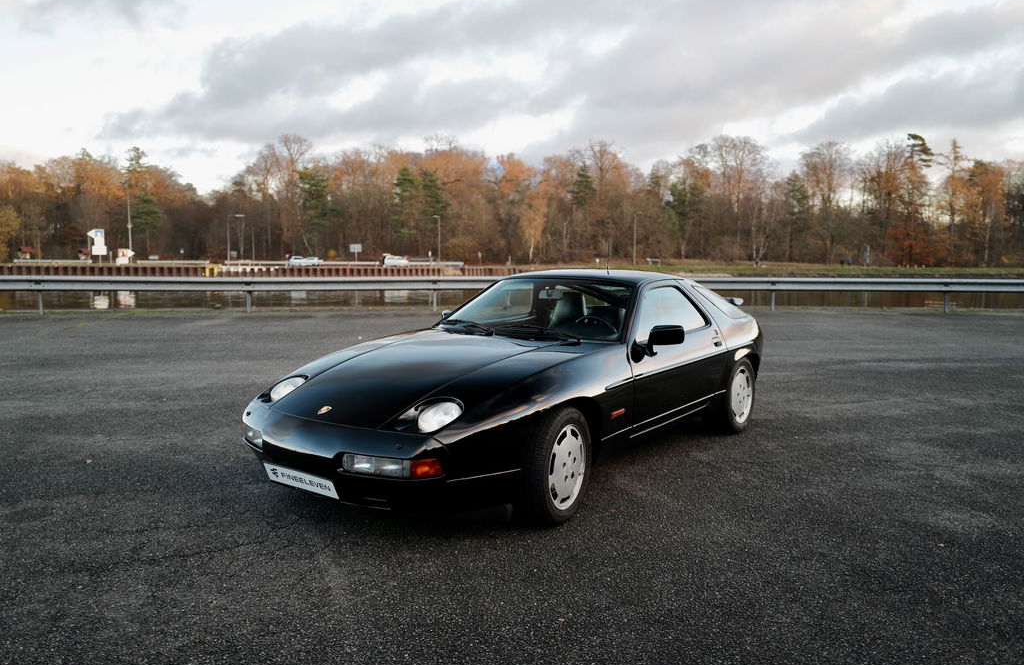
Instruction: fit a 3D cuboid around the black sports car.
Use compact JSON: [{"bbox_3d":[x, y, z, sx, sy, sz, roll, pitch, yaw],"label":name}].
[{"bbox_3d":[0.344,0.210,5.550,1.870,1.280,4.520,4,7,36],"label":"black sports car"}]

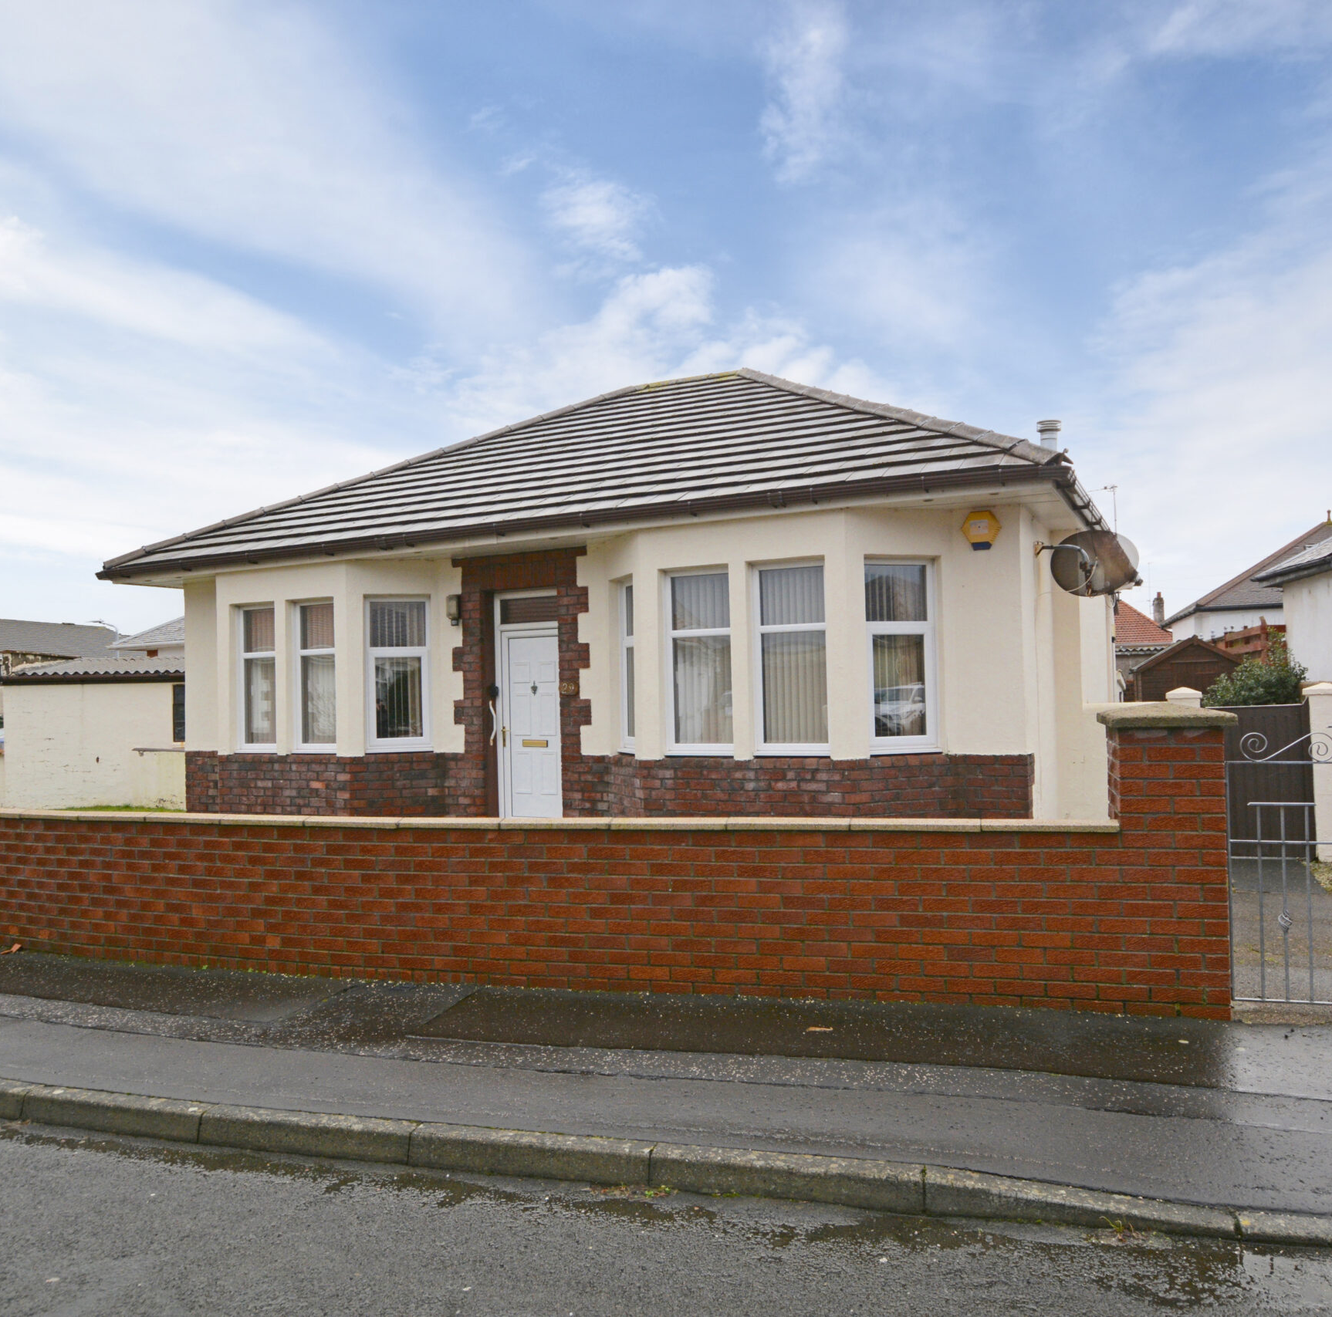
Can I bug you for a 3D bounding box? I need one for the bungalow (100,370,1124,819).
[{"bbox_3d":[0.184,-0.830,13.768,10.750,5.690,8.950,-2,-2,28],"label":"bungalow"}]

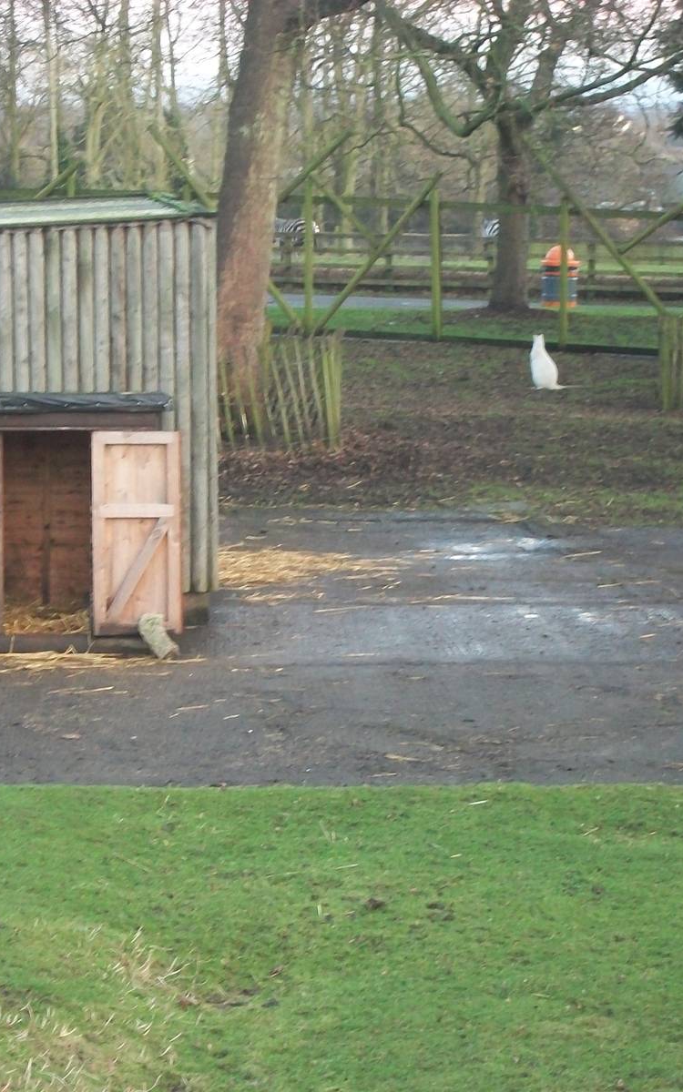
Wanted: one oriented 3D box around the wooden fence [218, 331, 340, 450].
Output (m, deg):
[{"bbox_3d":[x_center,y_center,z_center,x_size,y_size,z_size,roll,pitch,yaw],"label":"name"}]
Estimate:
[{"bbox_3d":[-0.980,-1.670,43.000,1.800,1.130,1.600,0,7,3],"label":"wooden fence"}]

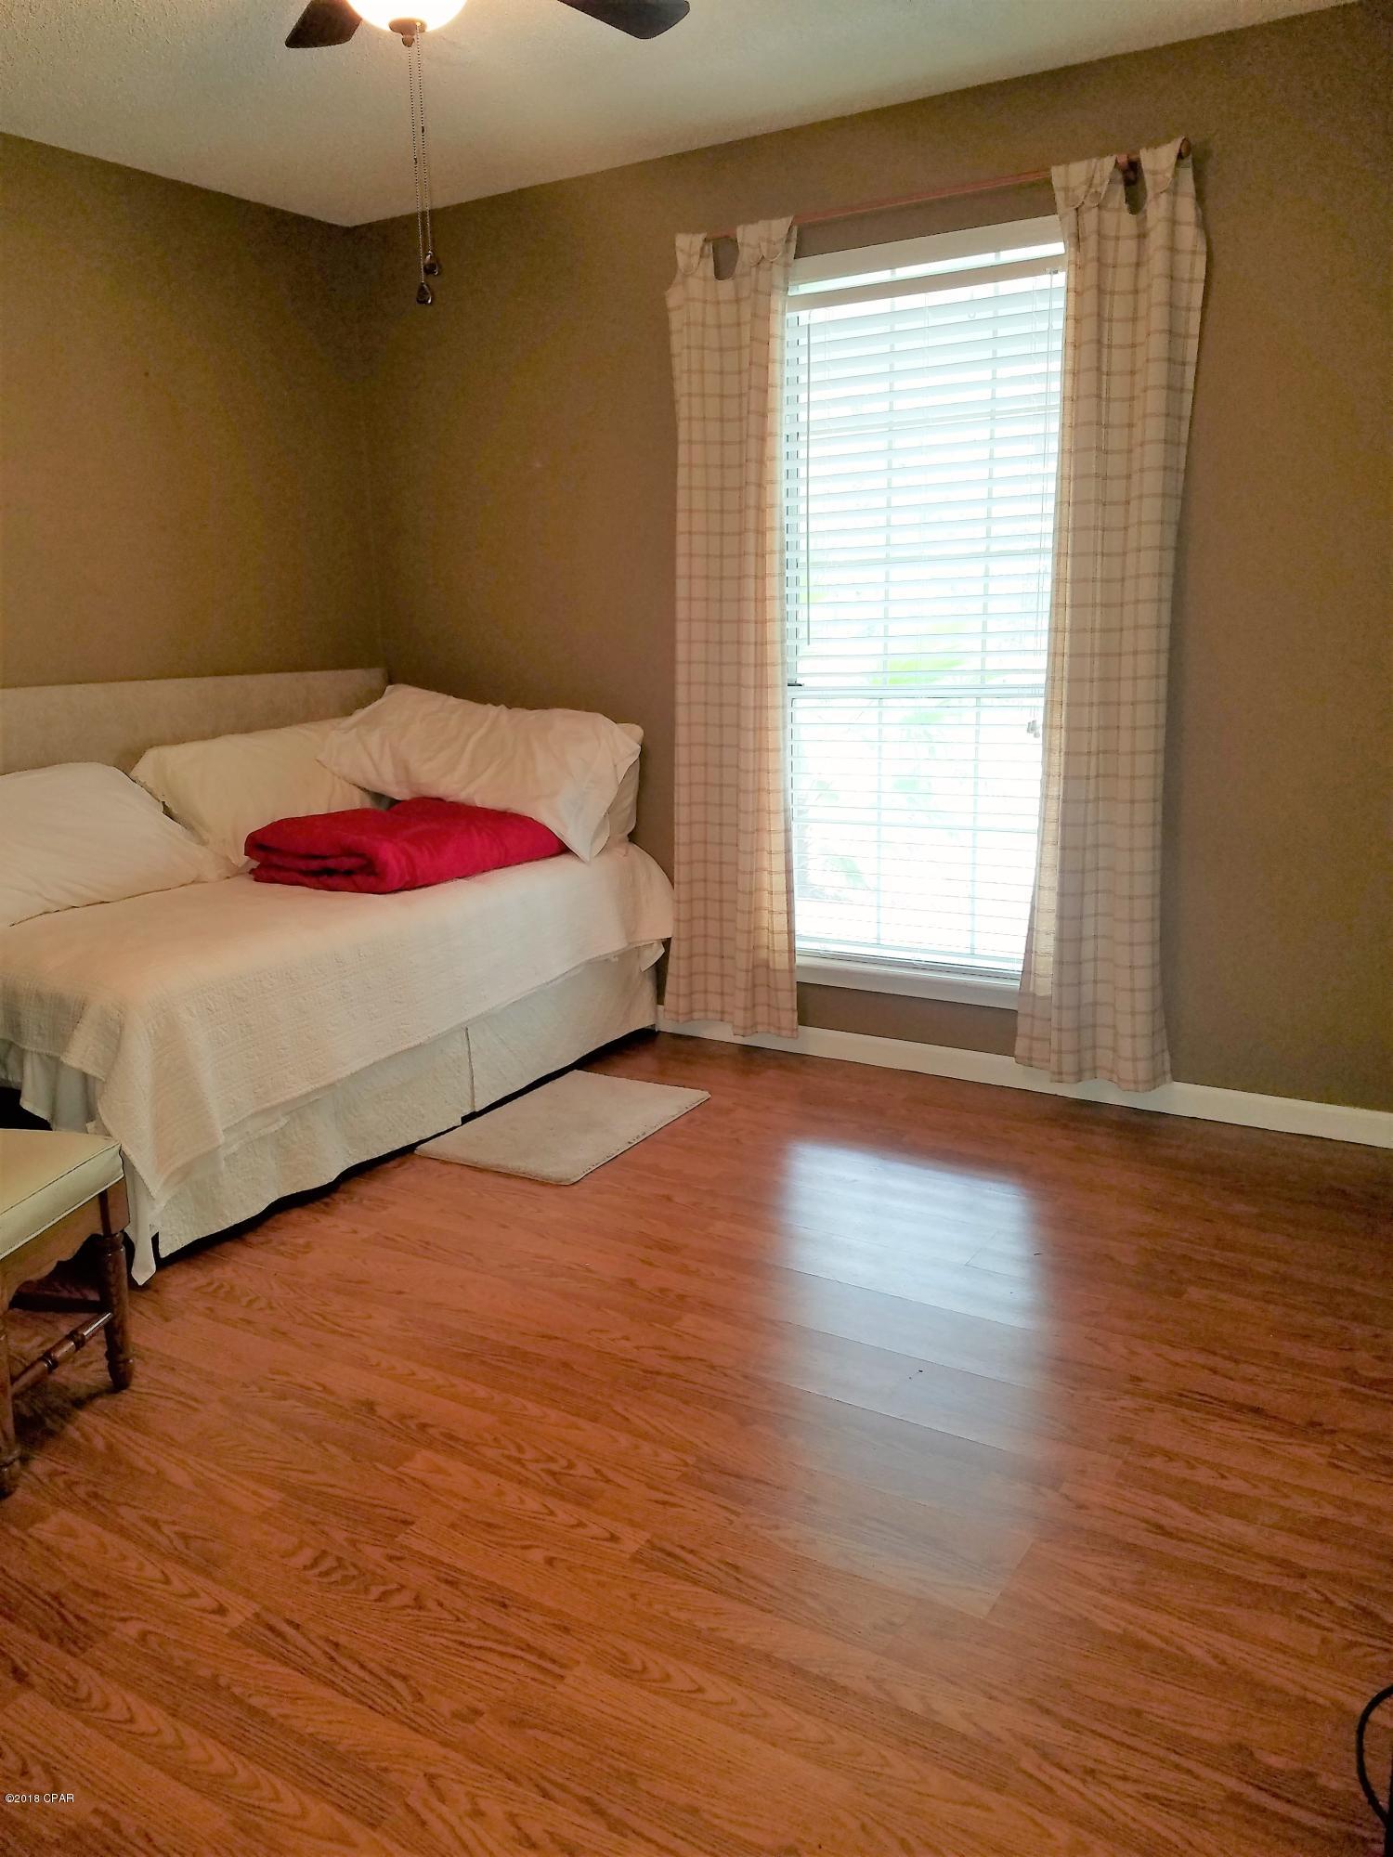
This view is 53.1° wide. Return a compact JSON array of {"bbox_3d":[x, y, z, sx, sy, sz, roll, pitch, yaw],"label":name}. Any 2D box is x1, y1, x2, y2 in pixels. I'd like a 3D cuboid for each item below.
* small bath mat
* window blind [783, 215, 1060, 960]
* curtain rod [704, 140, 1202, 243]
[{"bbox_3d":[-0.307,0.483,3.504,0.450,0.014,0.665,6,14,28],"label":"small bath mat"},{"bbox_3d":[0.598,-0.762,3.618,0.830,1.780,0.060,7,15,31],"label":"window blind"},{"bbox_3d":[0.529,-1.736,3.339,1.280,0.050,0.070,7,15,31],"label":"curtain rod"}]

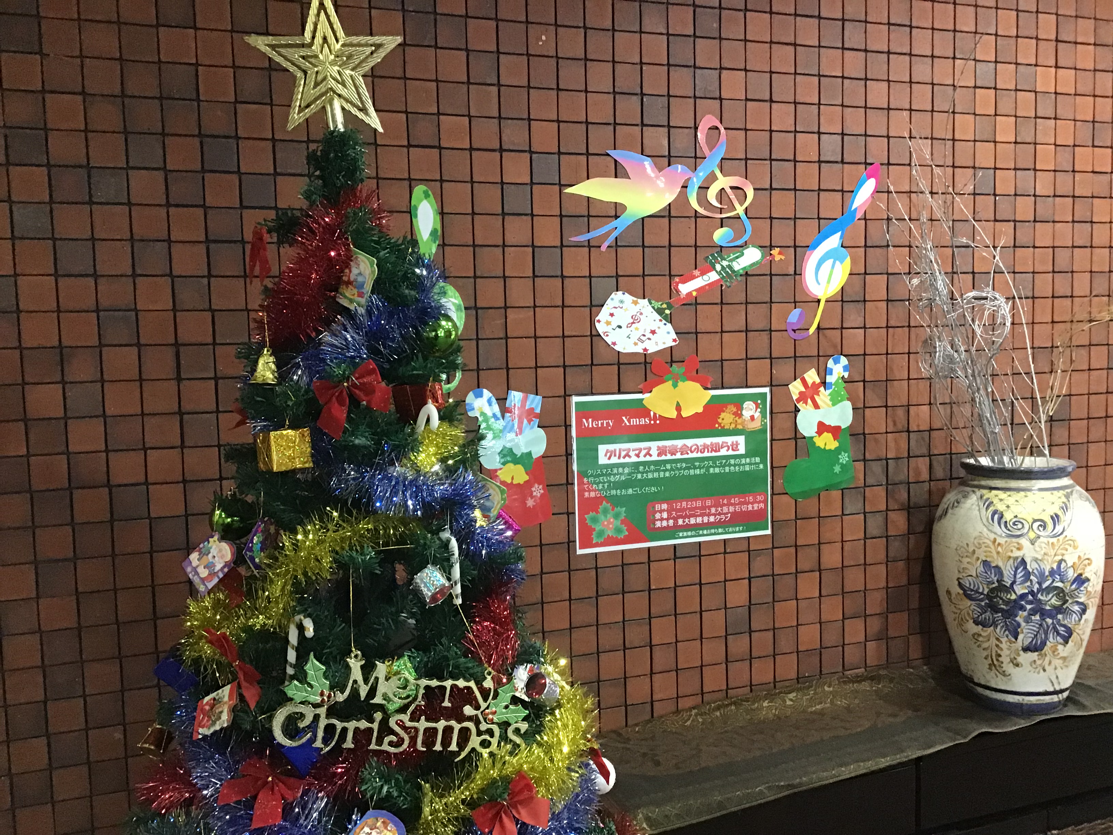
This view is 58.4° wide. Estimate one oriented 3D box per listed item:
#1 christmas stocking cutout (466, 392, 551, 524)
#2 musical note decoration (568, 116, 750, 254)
[{"bbox_3d":[-0.064,0.059,1.294,0.122,0.193,0.010,-3,5,-19],"label":"christmas stocking cutout"},{"bbox_3d":[0.143,-0.316,1.336,0.281,0.182,0.010,-3,5,-19],"label":"musical note decoration"}]

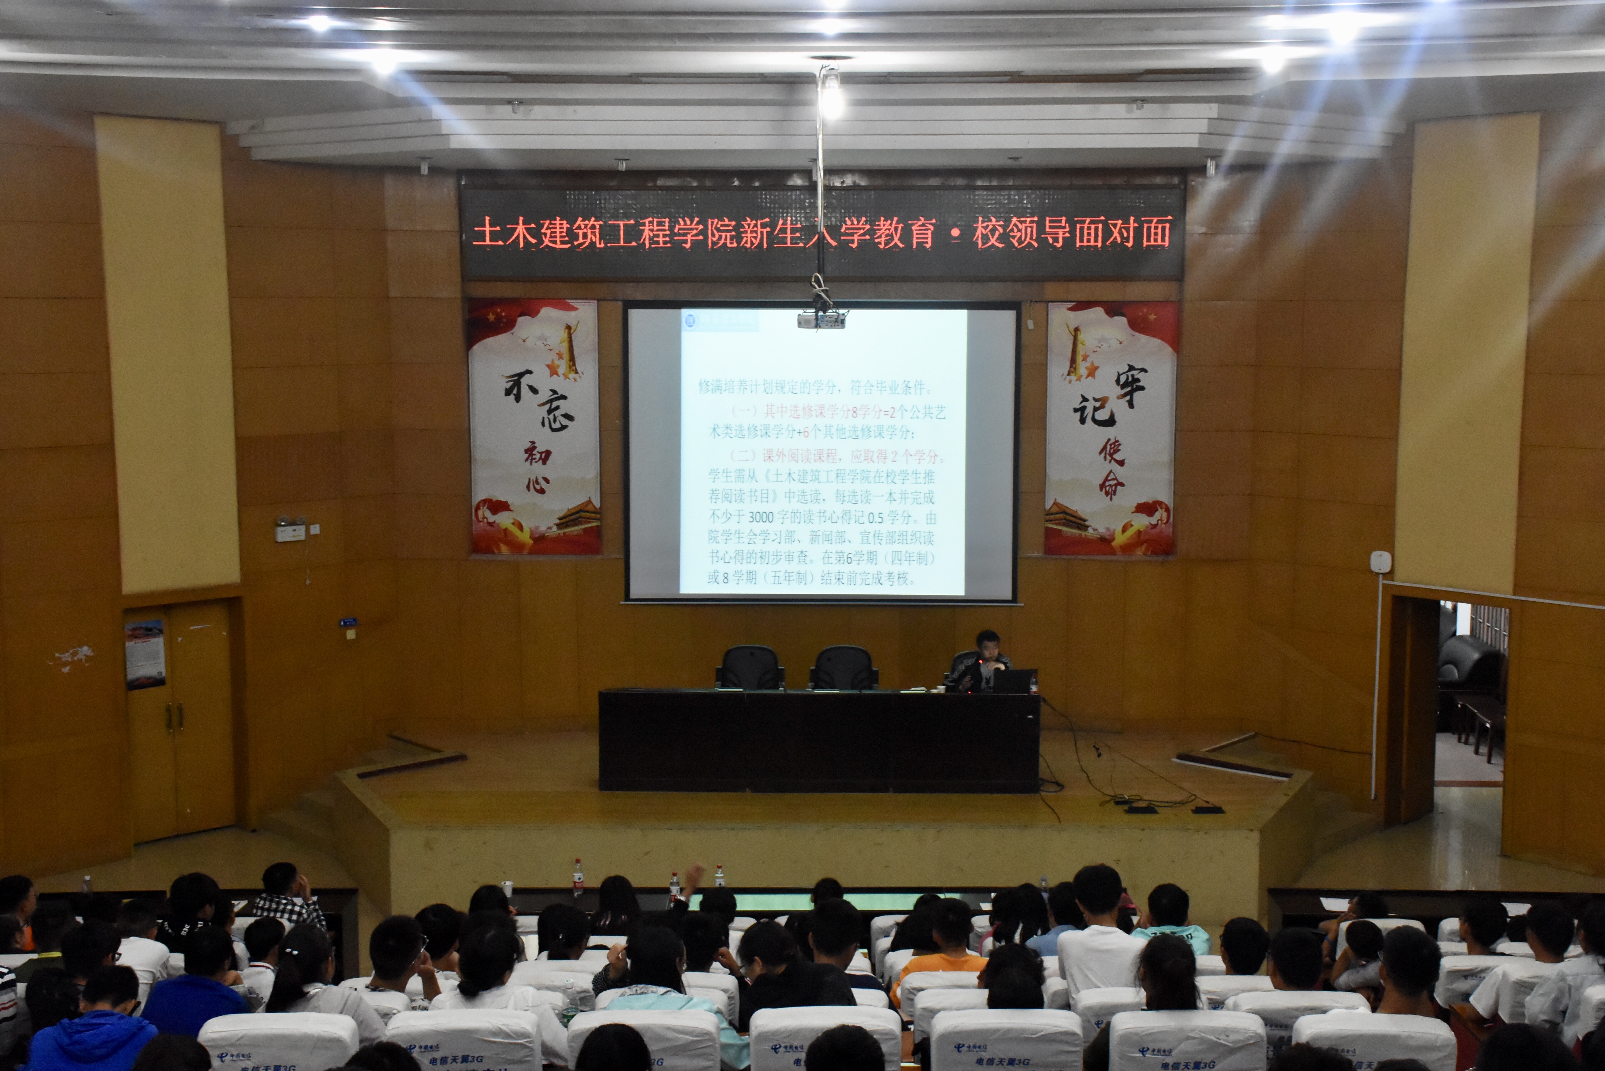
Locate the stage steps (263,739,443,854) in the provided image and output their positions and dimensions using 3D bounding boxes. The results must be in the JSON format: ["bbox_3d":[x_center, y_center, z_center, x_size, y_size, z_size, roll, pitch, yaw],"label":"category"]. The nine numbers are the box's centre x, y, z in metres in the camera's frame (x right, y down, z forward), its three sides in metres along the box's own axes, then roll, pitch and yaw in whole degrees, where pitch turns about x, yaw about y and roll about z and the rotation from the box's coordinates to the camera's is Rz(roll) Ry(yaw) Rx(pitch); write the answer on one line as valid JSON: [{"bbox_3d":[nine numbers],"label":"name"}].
[{"bbox_3d":[-3.990,2.283,17.786,1.200,0.720,1.250,-7,10,-43],"label":"stage steps"}]

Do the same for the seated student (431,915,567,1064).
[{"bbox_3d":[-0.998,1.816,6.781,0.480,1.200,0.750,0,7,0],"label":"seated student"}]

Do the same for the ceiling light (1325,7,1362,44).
[{"bbox_3d":[2.924,-2.751,10.841,0.200,0.200,0.200,0,7,0],"label":"ceiling light"}]

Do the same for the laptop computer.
[{"bbox_3d":[1.751,1.155,16.495,0.360,0.215,0.280,0,7,0],"label":"laptop computer"}]

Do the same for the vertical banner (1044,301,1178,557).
[{"bbox_3d":[2.801,-0.964,18.142,1.200,2.310,0.040,0,7,3],"label":"vertical banner"}]

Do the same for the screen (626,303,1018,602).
[{"bbox_3d":[0.179,-0.748,18.129,3.550,2.720,0.080,0,7,0],"label":"screen"}]

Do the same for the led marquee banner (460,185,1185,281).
[{"bbox_3d":[0.174,-2.703,17.923,6.500,0.860,0.140,0,7,0],"label":"led marquee banner"}]

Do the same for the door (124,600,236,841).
[{"bbox_3d":[-5.500,1.622,17.552,1.050,2.080,0.060,-7,10,-42],"label":"door"}]

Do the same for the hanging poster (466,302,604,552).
[{"bbox_3d":[-2.415,-0.975,18.141,1.200,2.310,0.040,0,7,-3],"label":"hanging poster"}]

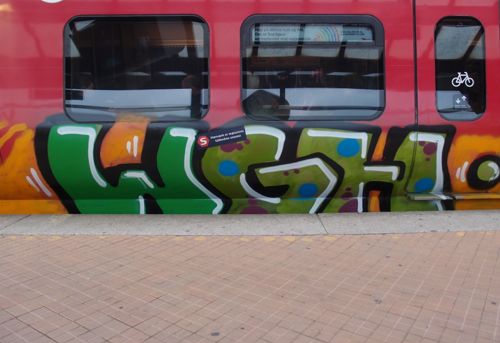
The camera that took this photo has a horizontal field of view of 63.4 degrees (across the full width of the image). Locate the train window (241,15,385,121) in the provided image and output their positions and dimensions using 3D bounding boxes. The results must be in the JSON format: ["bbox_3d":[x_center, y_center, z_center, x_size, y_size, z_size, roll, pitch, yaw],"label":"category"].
[{"bbox_3d":[0.600,-0.996,3.900,1.370,1.010,0.070,0,0,-1],"label":"train window"}]

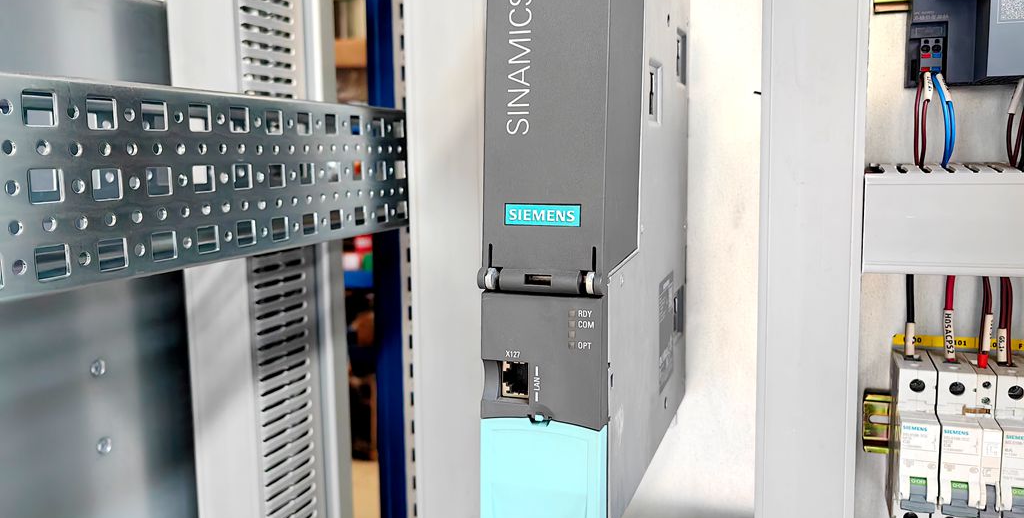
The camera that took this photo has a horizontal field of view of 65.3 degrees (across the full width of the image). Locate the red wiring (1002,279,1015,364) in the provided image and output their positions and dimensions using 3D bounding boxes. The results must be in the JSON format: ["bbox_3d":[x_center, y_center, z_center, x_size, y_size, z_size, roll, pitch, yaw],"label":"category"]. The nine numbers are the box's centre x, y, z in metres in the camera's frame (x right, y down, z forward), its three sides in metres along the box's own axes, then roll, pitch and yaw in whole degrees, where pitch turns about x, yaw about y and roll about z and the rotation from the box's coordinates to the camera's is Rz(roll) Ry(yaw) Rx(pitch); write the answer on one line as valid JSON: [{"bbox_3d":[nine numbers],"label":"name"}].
[{"bbox_3d":[0.258,0.033,0.415,0.005,0.046,0.006,2,8,20],"label":"red wiring"}]

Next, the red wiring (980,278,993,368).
[{"bbox_3d":[0.246,0.033,0.415,0.005,0.047,0.006,2,8,20],"label":"red wiring"}]

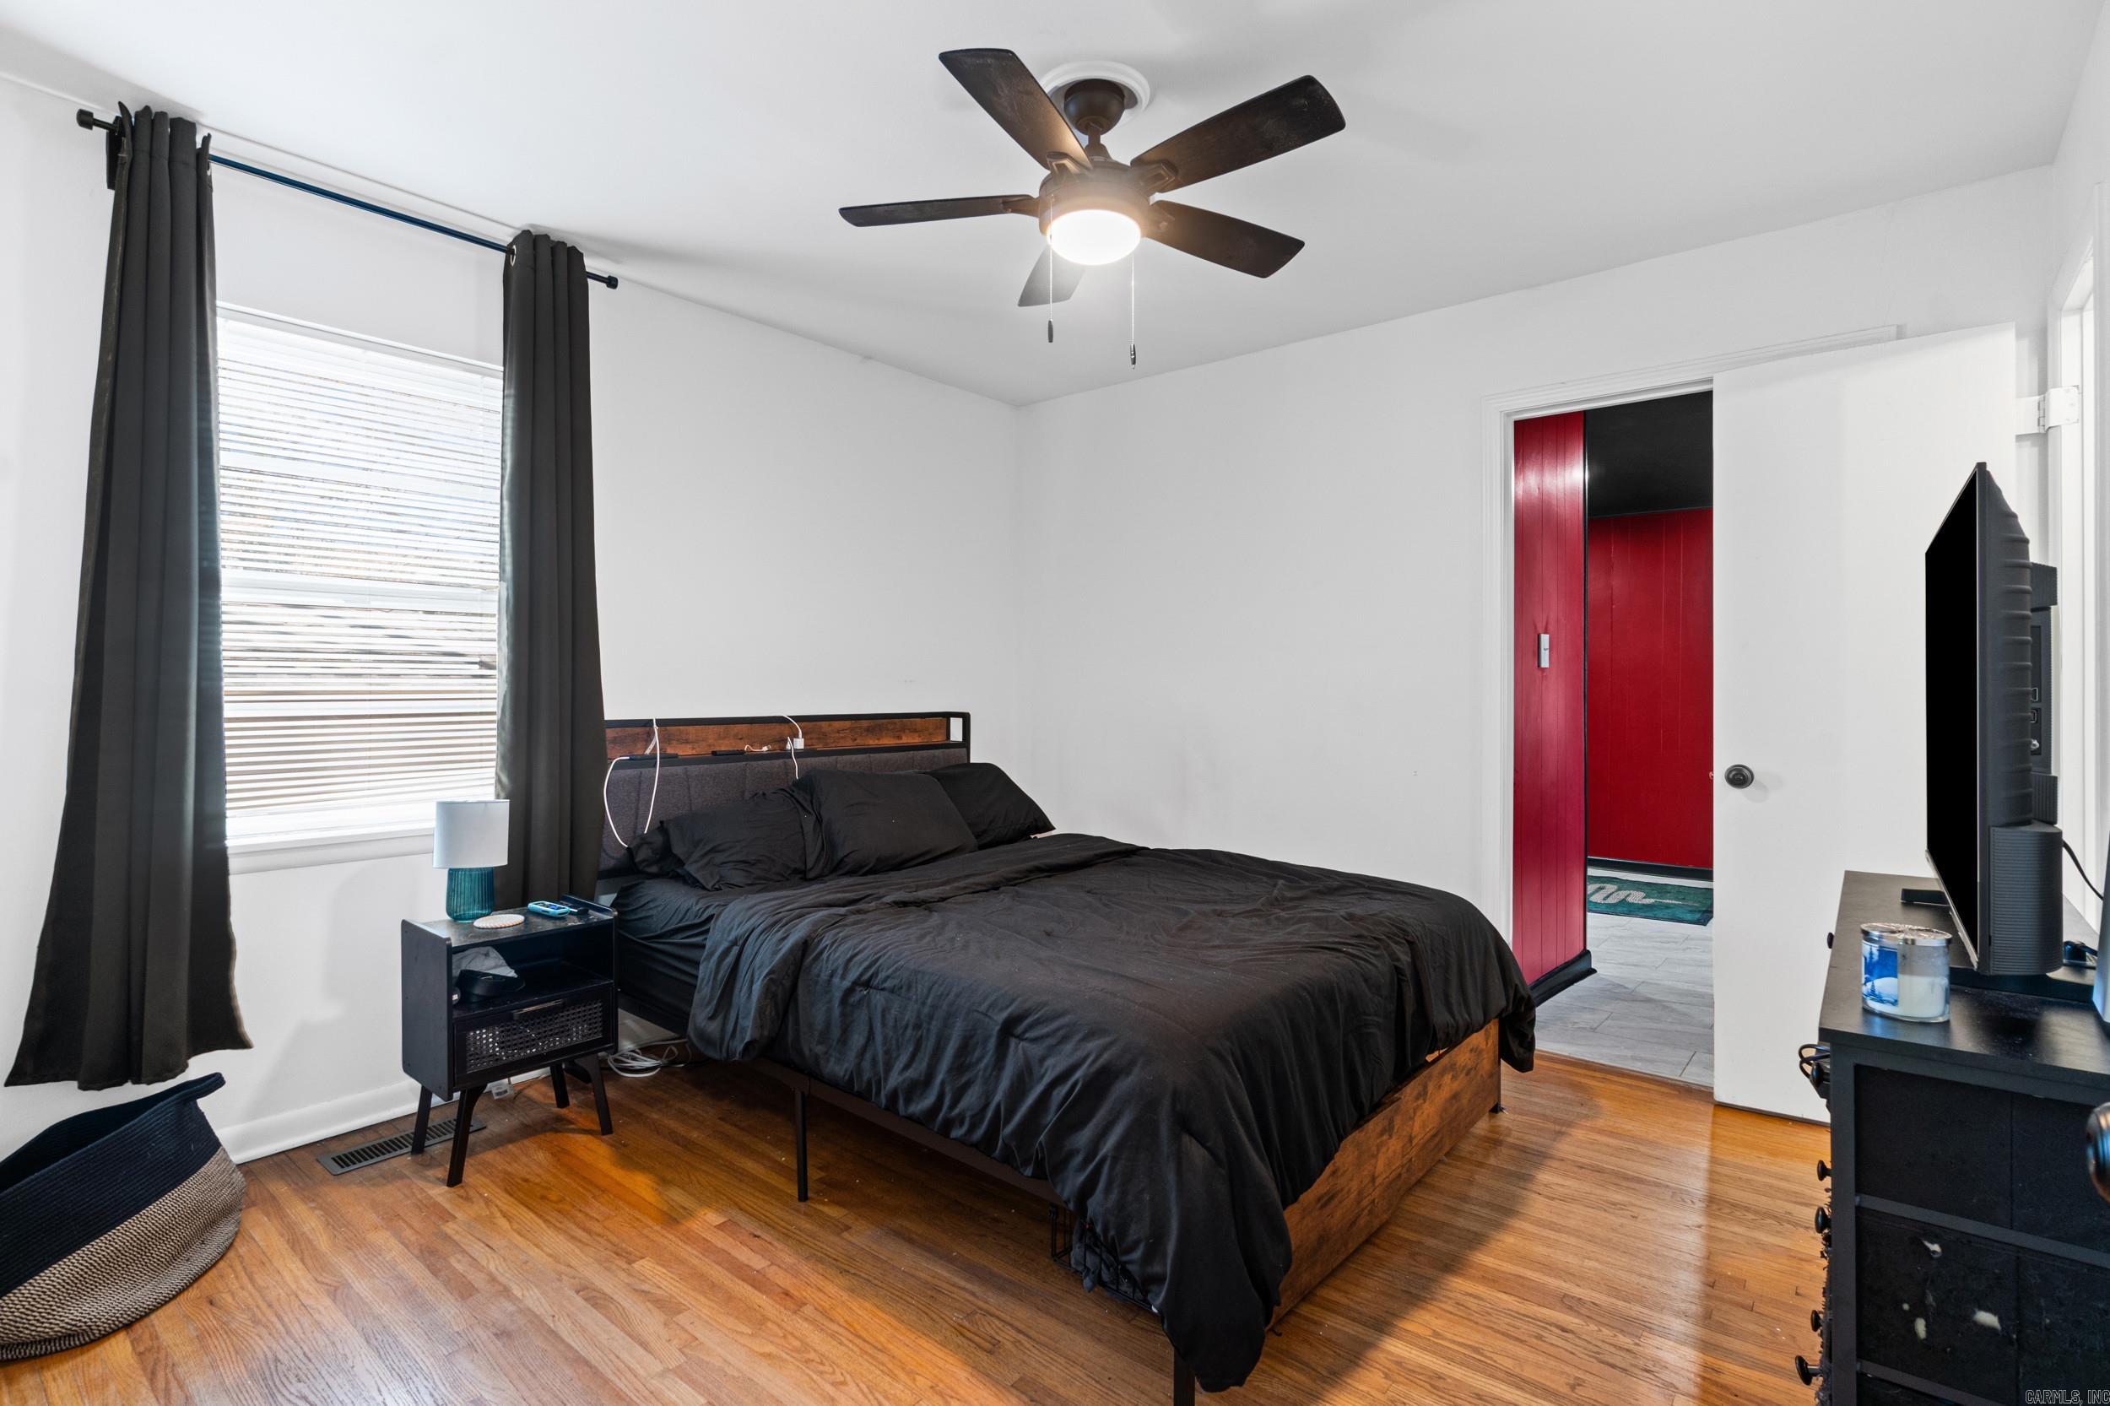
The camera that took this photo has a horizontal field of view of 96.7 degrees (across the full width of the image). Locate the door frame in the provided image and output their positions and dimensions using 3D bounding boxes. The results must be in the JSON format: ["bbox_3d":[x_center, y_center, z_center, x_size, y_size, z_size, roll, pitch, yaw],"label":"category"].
[{"bbox_3d":[1.827,0.065,2.822,1.005,2.120,0.120,2,2,40],"label":"door frame"}]

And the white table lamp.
[{"bbox_3d":[-1.487,0.401,2.390,0.162,0.296,0.162,1,1,40],"label":"white table lamp"}]

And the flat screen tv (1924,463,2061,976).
[{"bbox_3d":[1.592,0.010,1.611,0.085,0.650,1.115,2,2,40],"label":"flat screen tv"}]

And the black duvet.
[{"bbox_3d":[0.166,0.759,2.498,1.620,0.530,1.680,1,1,40],"label":"black duvet"}]

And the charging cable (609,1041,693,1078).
[{"bbox_3d":[-1.257,1.080,2.902,0.210,0.055,0.210,2,2,40],"label":"charging cable"}]

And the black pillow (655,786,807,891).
[{"bbox_3d":[-0.856,0.378,2.876,0.410,0.140,0.600,30,20,35],"label":"black pillow"}]

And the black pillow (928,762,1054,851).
[{"bbox_3d":[-0.347,0.351,3.388,0.420,0.140,0.620,37,24,33],"label":"black pillow"}]

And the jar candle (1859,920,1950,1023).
[{"bbox_3d":[1.062,0.338,1.170,0.086,0.106,0.086,1,1,40],"label":"jar candle"}]

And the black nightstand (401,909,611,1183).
[{"bbox_3d":[-1.398,0.839,2.440,0.300,0.572,0.390,1,1,40],"label":"black nightstand"}]

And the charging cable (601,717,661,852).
[{"bbox_3d":[-1.252,0.243,2.793,0.120,0.380,0.185,2,2,40],"label":"charging cable"}]

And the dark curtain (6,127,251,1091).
[{"bbox_3d":[-2.023,-0.234,2.066,0.140,2.090,0.350,1,1,40],"label":"dark curtain"}]

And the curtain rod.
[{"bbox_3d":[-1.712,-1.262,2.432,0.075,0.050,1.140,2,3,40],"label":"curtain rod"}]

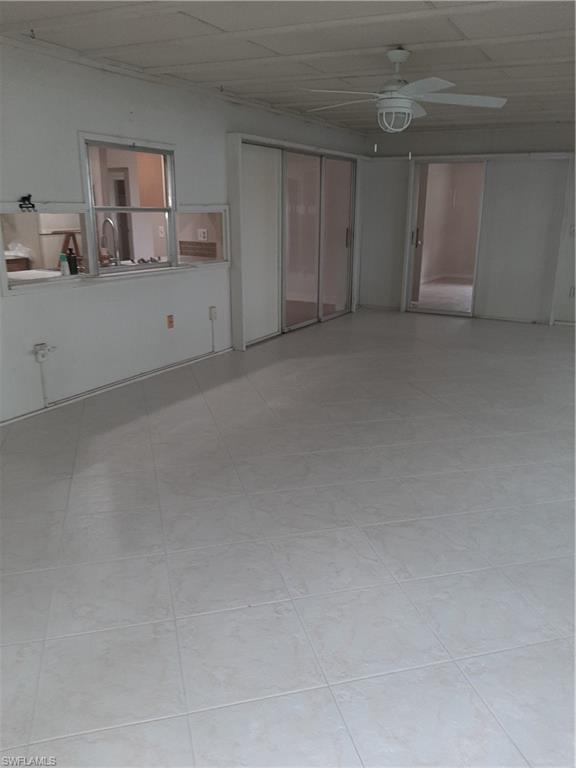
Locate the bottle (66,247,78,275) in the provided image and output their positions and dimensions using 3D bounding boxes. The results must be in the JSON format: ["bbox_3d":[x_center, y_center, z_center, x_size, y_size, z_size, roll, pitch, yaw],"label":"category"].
[{"bbox_3d":[-1.604,-0.909,4.288,0.072,0.201,0.068,10,19,29],"label":"bottle"}]

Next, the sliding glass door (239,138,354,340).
[{"bbox_3d":[0.216,-1.654,6.799,0.094,1.972,2.583,10,19,29],"label":"sliding glass door"}]

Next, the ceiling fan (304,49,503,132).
[{"bbox_3d":[0.675,-1.845,3.630,1.310,0.463,1.310,10,19,29],"label":"ceiling fan"}]

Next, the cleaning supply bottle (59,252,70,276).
[{"bbox_3d":[-1.648,-0.877,4.245,0.066,0.171,0.066,10,19,29],"label":"cleaning supply bottle"}]

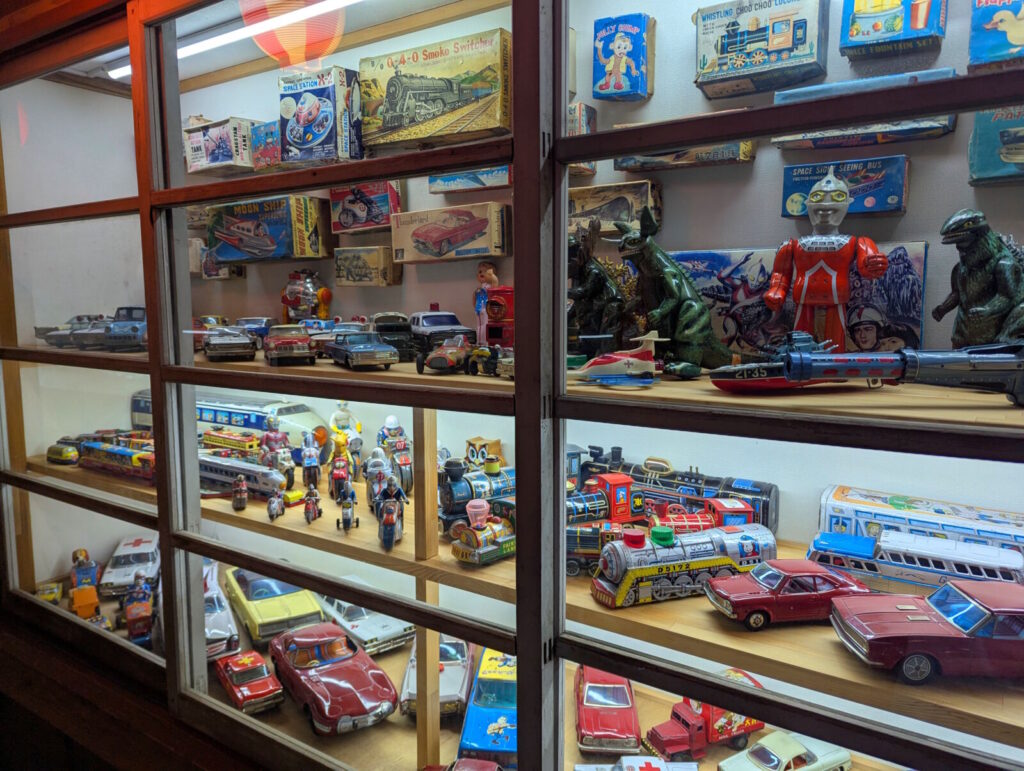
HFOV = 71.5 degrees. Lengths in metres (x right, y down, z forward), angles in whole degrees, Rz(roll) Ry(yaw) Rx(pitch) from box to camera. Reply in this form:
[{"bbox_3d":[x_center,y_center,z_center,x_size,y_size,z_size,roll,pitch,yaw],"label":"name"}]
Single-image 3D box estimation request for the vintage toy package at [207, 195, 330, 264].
[{"bbox_3d":[-0.640,-0.402,1.856,0.331,0.144,0.109,4,10,34],"label":"vintage toy package"}]

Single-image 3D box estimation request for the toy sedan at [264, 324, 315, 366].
[{"bbox_3d":[-0.446,-0.083,1.417,0.086,0.076,0.202,-3,7,-22],"label":"toy sedan"}]

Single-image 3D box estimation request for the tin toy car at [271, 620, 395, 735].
[{"bbox_3d":[-0.360,0.559,1.405,0.150,0.115,0.369,-5,8,-34],"label":"tin toy car"}]

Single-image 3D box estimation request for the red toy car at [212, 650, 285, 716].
[{"bbox_3d":[-0.530,0.585,1.432,0.083,0.057,0.199,-5,8,-36],"label":"red toy car"}]

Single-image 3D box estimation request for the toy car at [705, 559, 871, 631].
[{"bbox_3d":[0.375,0.277,0.965,0.200,0.069,0.084,-1,7,-9],"label":"toy car"}]

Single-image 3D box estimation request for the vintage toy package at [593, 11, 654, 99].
[{"bbox_3d":[0.205,-0.596,1.300,0.093,0.130,0.061,8,17,33],"label":"vintage toy package"}]

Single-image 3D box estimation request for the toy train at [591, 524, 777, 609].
[{"bbox_3d":[0.254,0.253,1.051,0.286,0.095,0.059,-2,7,-20],"label":"toy train"}]

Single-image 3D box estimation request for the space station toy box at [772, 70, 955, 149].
[{"bbox_3d":[0.537,-0.424,1.095,0.245,0.079,0.059,8,16,38],"label":"space station toy box"}]

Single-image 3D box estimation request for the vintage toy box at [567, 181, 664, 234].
[{"bbox_3d":[0.173,-0.333,1.358,0.219,0.084,0.063,5,8,35],"label":"vintage toy box"}]

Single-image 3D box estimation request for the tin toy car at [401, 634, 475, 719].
[{"bbox_3d":[-0.142,0.566,1.463,0.118,0.080,0.307,0,7,1],"label":"tin toy car"}]

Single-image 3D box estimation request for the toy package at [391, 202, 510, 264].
[{"bbox_3d":[-0.133,-0.330,1.558,0.277,0.106,0.070,3,7,33],"label":"toy package"}]

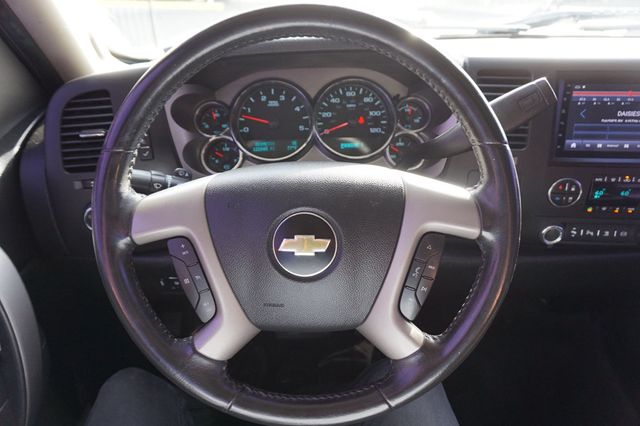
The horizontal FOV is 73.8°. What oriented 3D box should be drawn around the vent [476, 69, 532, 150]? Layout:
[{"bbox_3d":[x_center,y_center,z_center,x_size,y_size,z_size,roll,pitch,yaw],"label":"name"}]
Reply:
[{"bbox_3d":[0.244,-0.138,0.580,0.069,0.105,0.040,2,11,7],"label":"vent"}]

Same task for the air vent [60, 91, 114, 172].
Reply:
[{"bbox_3d":[-0.297,-0.104,0.554,0.061,0.104,0.040,-8,10,-16],"label":"air vent"}]

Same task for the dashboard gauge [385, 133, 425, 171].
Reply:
[{"bbox_3d":[0.115,-0.082,0.582,0.056,0.053,0.020,-2,0,-2],"label":"dashboard gauge"}]

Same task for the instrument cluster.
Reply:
[{"bbox_3d":[-0.019,-0.113,0.580,0.346,0.129,0.050,-2,0,-2],"label":"instrument cluster"}]

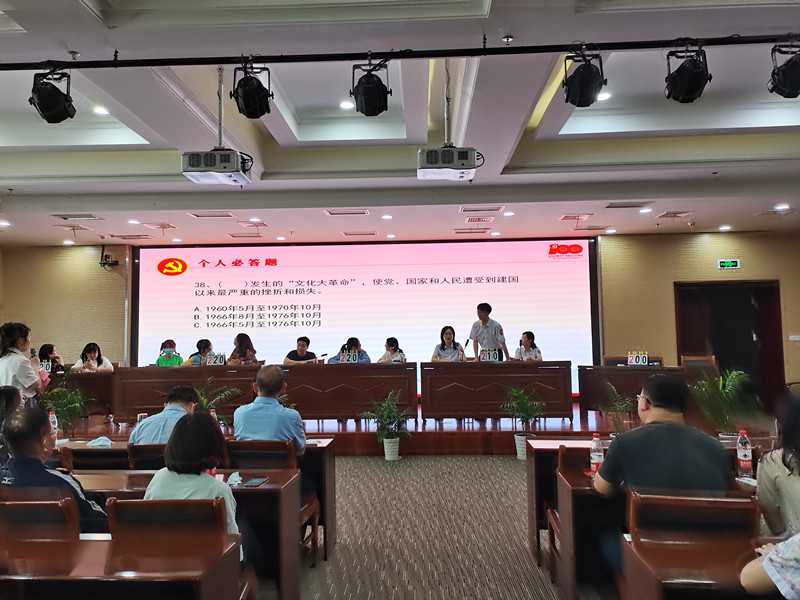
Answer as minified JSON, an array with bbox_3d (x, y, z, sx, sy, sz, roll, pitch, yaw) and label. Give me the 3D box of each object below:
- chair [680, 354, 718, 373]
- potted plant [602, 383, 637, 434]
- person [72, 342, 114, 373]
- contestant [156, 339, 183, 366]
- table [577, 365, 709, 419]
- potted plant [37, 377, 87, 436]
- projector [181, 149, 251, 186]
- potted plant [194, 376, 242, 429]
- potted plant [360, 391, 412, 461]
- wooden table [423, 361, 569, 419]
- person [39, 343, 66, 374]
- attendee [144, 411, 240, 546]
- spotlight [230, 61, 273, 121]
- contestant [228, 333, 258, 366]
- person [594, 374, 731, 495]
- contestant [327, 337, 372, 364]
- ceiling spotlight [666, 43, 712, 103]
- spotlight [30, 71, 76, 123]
[{"bbox_3d":[4.063,1.197,8.152,0.500,0.860,0.550,-1,-3,2],"label":"chair"},{"bbox_3d":[2.583,1.408,7.040,0.450,0.920,0.450,-1,-3,2],"label":"potted plant"},{"bbox_3d":[-4.598,1.226,9.014,0.600,1.170,0.750,-1,-3,0],"label":"person"},{"bbox_3d":[-3.547,1.225,9.234,0.440,1.235,0.680,-1,-4,2],"label":"contestant"},{"bbox_3d":[3.092,1.232,7.714,1.445,0.747,0.465,-1,-4,3],"label":"table"},{"bbox_3d":[-4.199,1.504,7.499,0.540,0.980,0.540,-1,-3,2],"label":"potted plant"},{"bbox_3d":[-1.545,-1.126,5.152,0.490,0.185,0.400,-1,-4,2],"label":"projector"},{"bbox_3d":[-2.303,1.456,7.365,0.693,1.010,0.653,-1,-4,3],"label":"potted plant"},{"bbox_3d":[-0.167,1.494,7.239,0.614,0.861,0.574,-1,-4,3],"label":"potted plant"},{"bbox_3d":[1.294,1.257,8.246,1.980,0.807,0.594,-1,-4,3],"label":"wooden table"},{"bbox_3d":[-5.285,1.246,9.088,0.500,1.160,0.750,0,-4,-18],"label":"person"},{"bbox_3d":[-0.826,1.077,2.647,0.470,1.178,0.720,-1,-4,7],"label":"attendee"},{"bbox_3d":[-1.093,-1.568,4.463,0.330,0.400,0.340,-1,-4,-2],"label":"spotlight"},{"bbox_3d":[-2.301,1.115,8.778,0.475,1.257,0.614,-3,-5,33],"label":"contestant"},{"bbox_3d":[1.057,0.948,2.527,0.515,1.277,0.693,-1,-4,-1],"label":"person"},{"bbox_3d":[-0.718,1.130,8.701,0.614,1.178,0.693,0,-4,-12],"label":"contestant"},{"bbox_3d":[2.081,-1.612,4.341,0.340,0.400,0.340,-1,-4,4],"label":"ceiling spotlight"},{"bbox_3d":[-2.435,-1.419,4.211,0.270,0.340,0.290,-3,-4,27],"label":"spotlight"}]

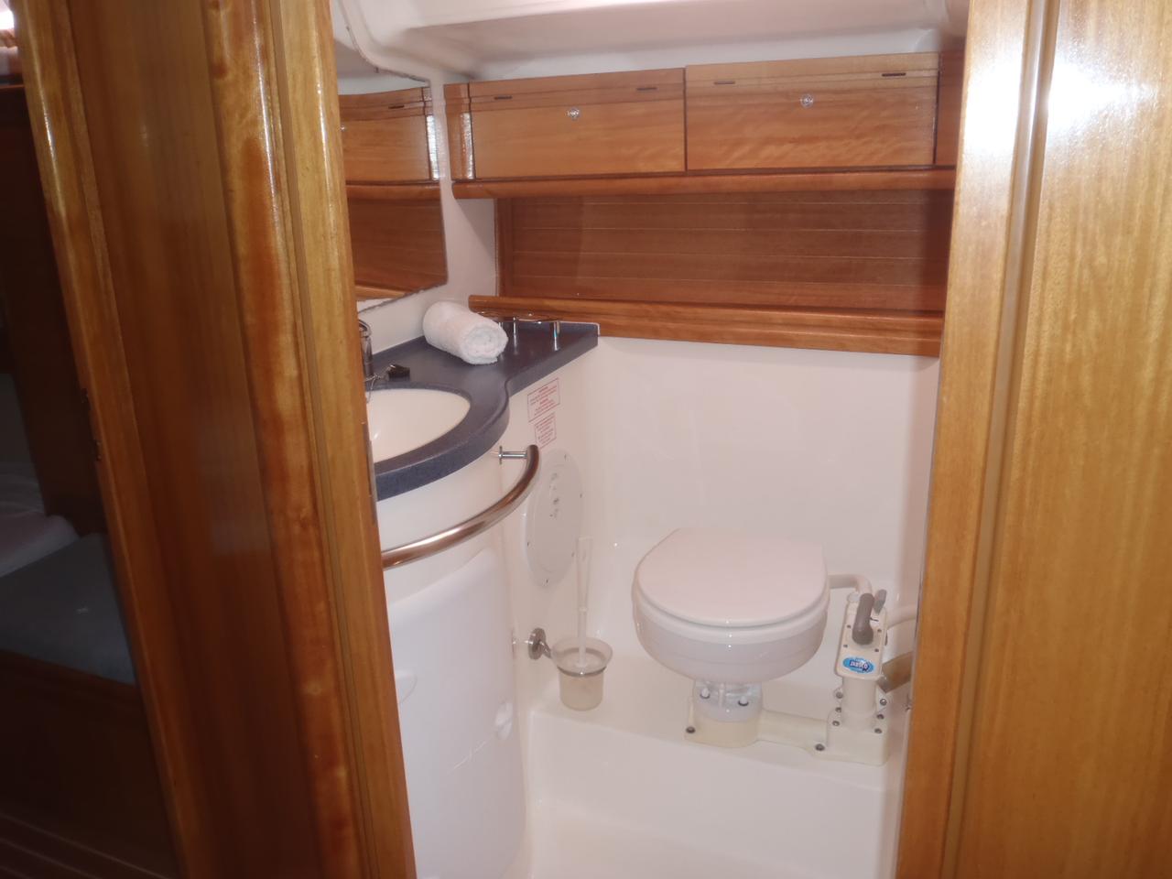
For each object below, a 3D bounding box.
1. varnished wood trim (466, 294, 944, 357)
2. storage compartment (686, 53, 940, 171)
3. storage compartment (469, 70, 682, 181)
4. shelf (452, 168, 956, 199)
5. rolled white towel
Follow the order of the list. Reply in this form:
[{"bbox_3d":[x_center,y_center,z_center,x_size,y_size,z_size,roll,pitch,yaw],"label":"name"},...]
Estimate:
[{"bbox_3d":[0.205,-0.229,1.858,0.955,0.076,0.065,6,19,23],"label":"varnished wood trim"},{"bbox_3d":[0.396,-0.566,1.653,0.419,0.179,0.150,6,19,23],"label":"storage compartment"},{"bbox_3d":[-0.021,-0.587,1.769,0.435,0.179,0.023,6,19,23],"label":"storage compartment"},{"bbox_3d":[0.181,-0.467,1.727,0.960,0.041,0.055,6,19,23],"label":"shelf"},{"bbox_3d":[-0.219,-0.189,1.681,0.085,0.082,0.210,-10,19,-24],"label":"rolled white towel"}]

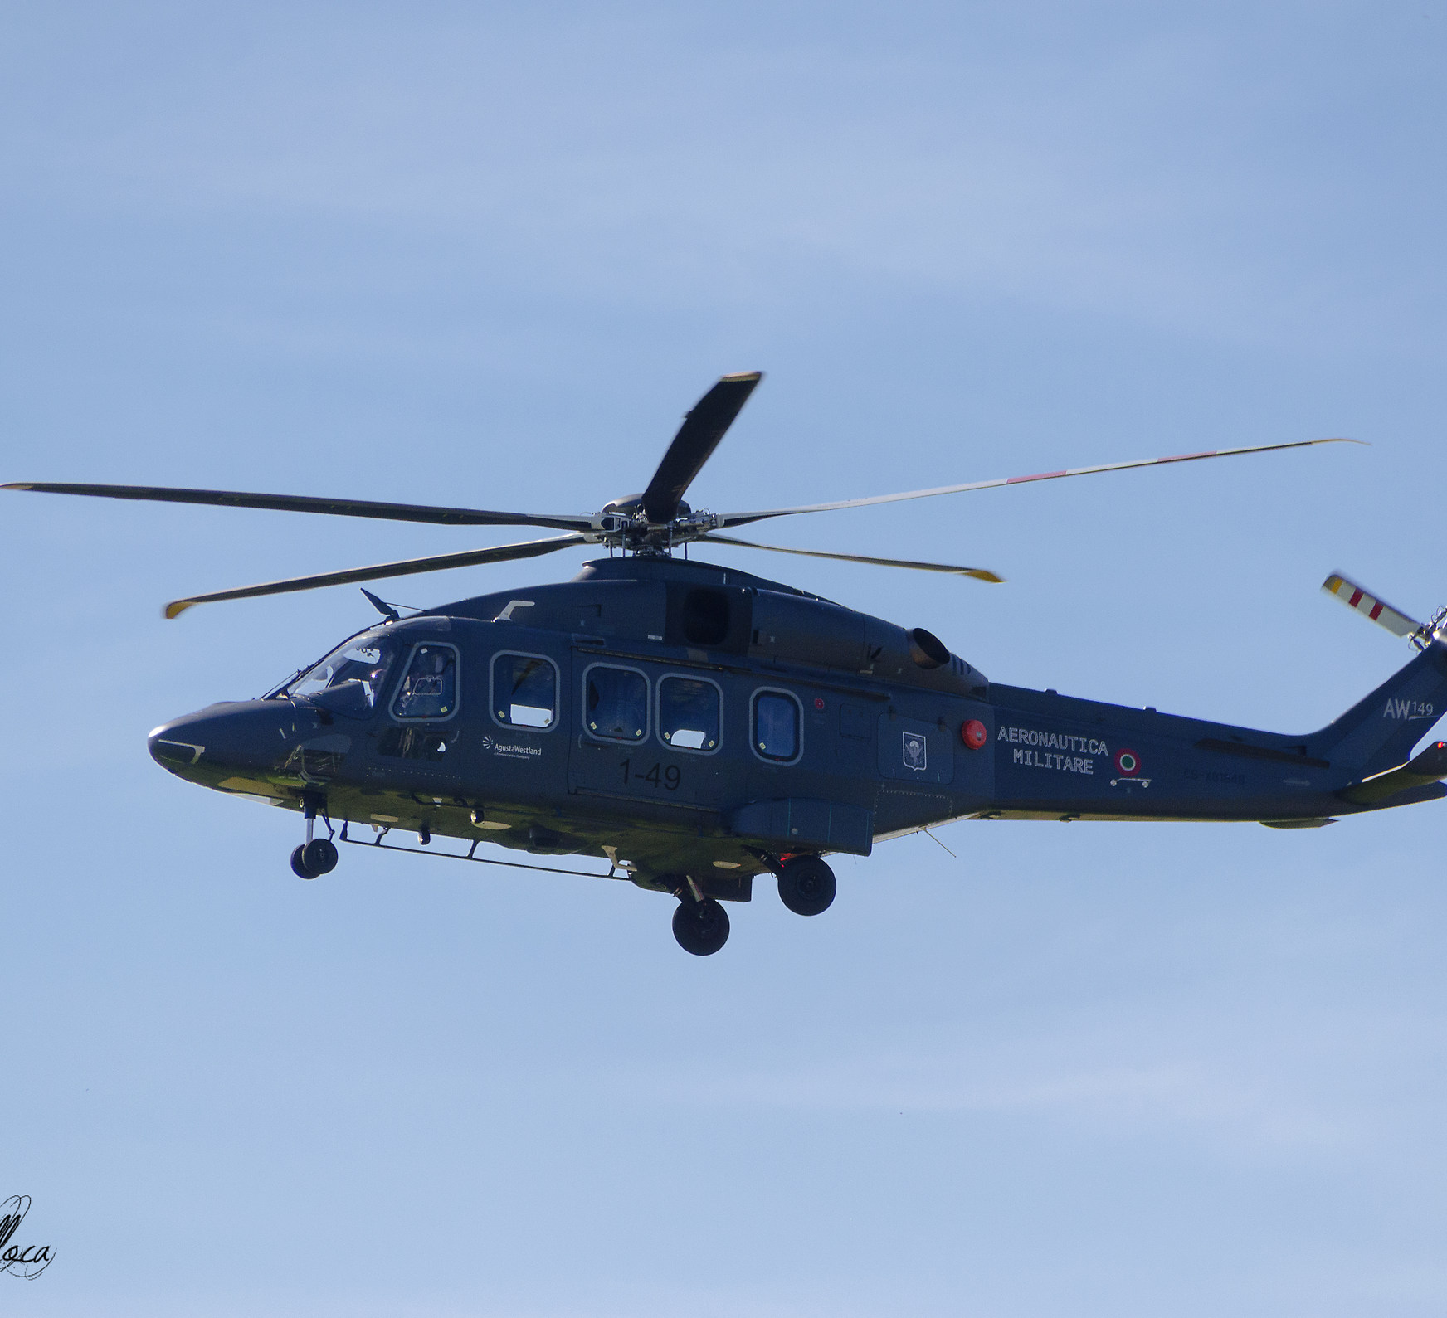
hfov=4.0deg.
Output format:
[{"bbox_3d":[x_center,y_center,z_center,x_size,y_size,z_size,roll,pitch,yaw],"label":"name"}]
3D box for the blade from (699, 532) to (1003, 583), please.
[{"bbox_3d":[1.319,-0.991,208.077,0.550,0.220,6.303,-8,-8,29],"label":"blade"}]

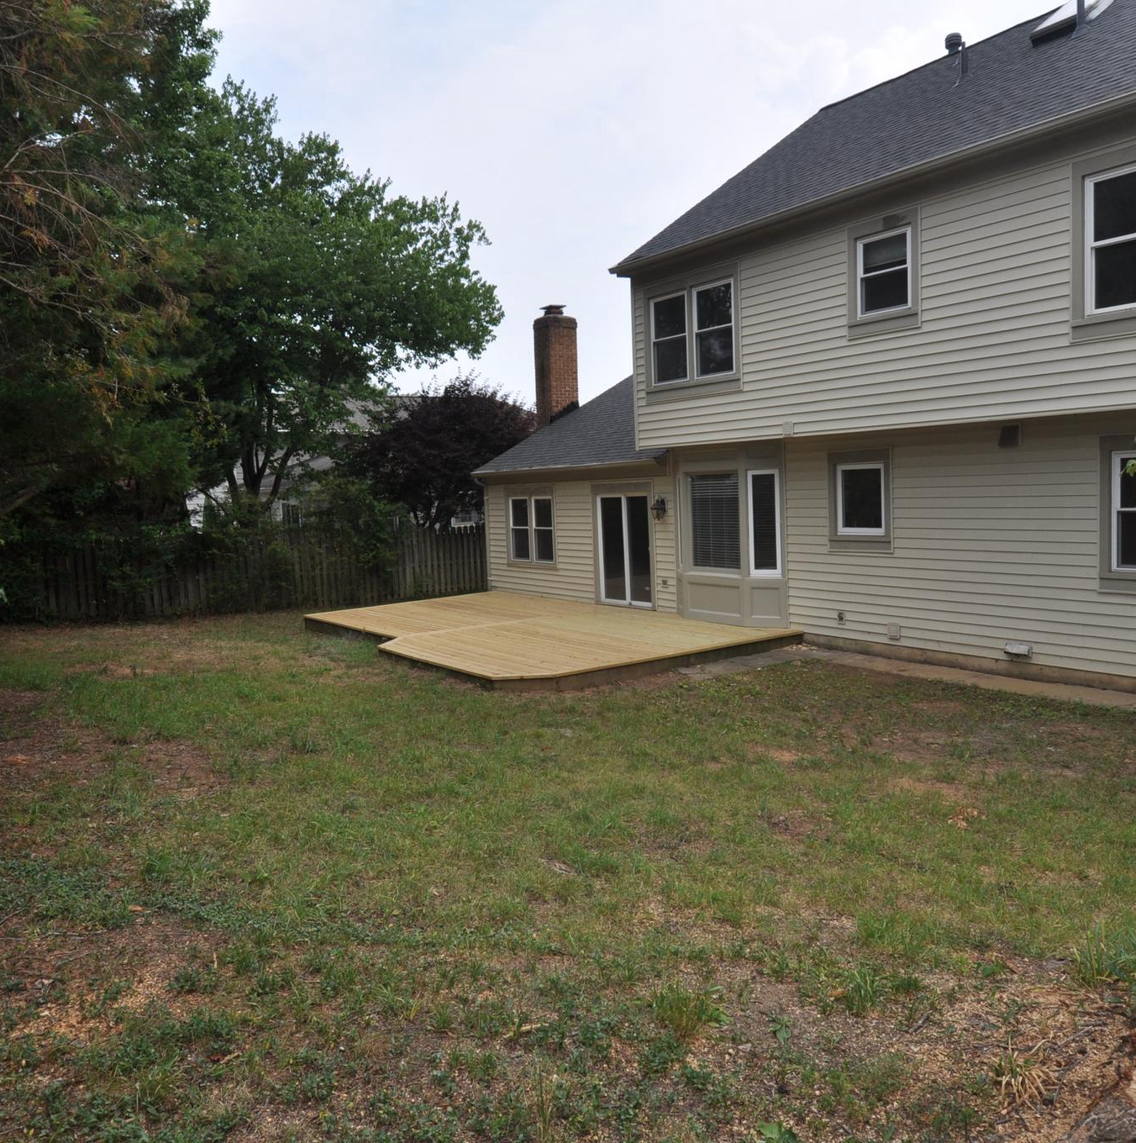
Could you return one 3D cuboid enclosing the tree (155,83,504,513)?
[{"bbox_3d":[-7.300,-6.100,24.000,10.800,13.300,10.300,-2,5,0],"label":"tree"}]

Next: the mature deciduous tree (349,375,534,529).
[{"bbox_3d":[-3.600,-2.800,27.500,6.000,6.000,5.800,-2,5,0],"label":"mature deciduous tree"}]

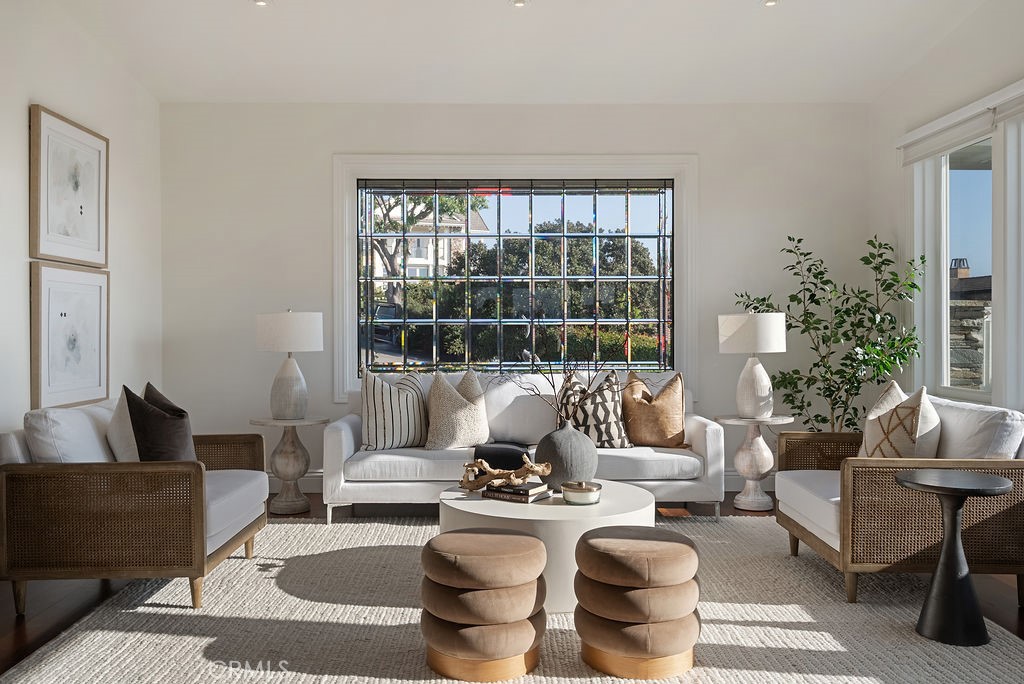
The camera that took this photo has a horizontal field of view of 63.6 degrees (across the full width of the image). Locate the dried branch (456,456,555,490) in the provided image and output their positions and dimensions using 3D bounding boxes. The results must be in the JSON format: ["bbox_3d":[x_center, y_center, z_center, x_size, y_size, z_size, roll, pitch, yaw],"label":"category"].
[{"bbox_3d":[-0.031,0.624,3.942,0.450,0.170,0.210,0,0,0],"label":"dried branch"}]

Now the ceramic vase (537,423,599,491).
[{"bbox_3d":[0.272,0.558,4.046,0.309,0.345,0.309,0,0,-1],"label":"ceramic vase"}]

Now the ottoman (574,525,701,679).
[{"bbox_3d":[0.441,0.897,2.906,0.440,0.426,0.440,0,0,-1],"label":"ottoman"}]

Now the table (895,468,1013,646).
[{"bbox_3d":[1.675,0.812,3.139,0.393,0.595,0.393,0,0,-1],"label":"table"}]

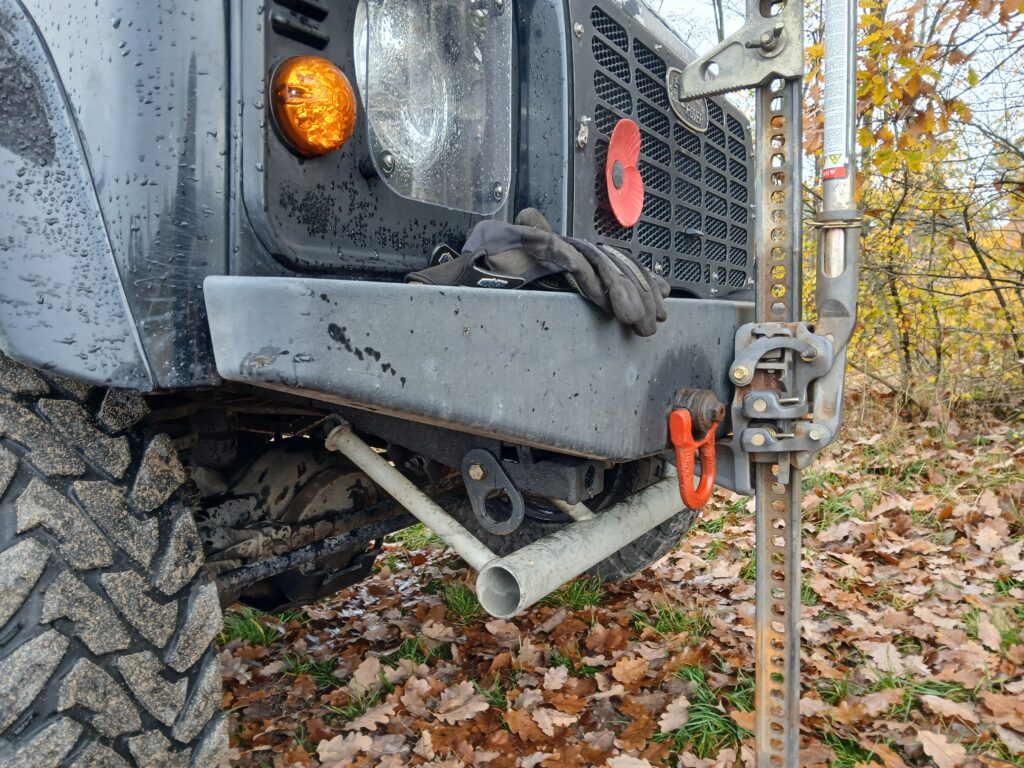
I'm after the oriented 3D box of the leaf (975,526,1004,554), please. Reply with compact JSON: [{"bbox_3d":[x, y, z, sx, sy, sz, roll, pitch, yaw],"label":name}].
[{"bbox_3d":[1.506,0.490,2.425,0.095,0.020,0.100,2,44,32],"label":"leaf"}]

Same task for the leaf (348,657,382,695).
[{"bbox_3d":[-0.299,0.591,1.558,0.060,0.025,0.100,1,20,18],"label":"leaf"}]

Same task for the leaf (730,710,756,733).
[{"bbox_3d":[0.456,0.642,1.463,0.085,0.028,0.065,-1,5,0],"label":"leaf"}]

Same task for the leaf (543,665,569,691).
[{"bbox_3d":[0.093,0.630,1.649,0.052,0.030,0.065,1,5,14],"label":"leaf"}]

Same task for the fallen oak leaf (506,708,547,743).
[{"bbox_3d":[0.031,0.647,1.457,0.070,0.028,0.098,-5,6,-41],"label":"fallen oak leaf"}]

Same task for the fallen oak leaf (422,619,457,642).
[{"bbox_3d":[-0.180,0.612,1.905,0.085,0.030,0.065,-1,5,0],"label":"fallen oak leaf"}]

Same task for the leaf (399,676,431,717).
[{"bbox_3d":[-0.182,0.597,1.469,0.060,0.030,0.110,-2,17,-15],"label":"leaf"}]

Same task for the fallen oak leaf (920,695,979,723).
[{"bbox_3d":[0.804,0.597,1.414,0.050,0.025,0.105,-3,5,-29],"label":"fallen oak leaf"}]

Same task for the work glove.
[{"bbox_3d":[0.032,-0.098,0.665,0.120,0.105,0.270,4,6,40],"label":"work glove"}]

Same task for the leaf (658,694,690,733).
[{"bbox_3d":[0.295,0.598,1.396,0.050,0.025,0.095,2,21,30],"label":"leaf"}]

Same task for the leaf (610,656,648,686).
[{"bbox_3d":[0.256,0.627,1.673,0.092,0.032,0.068,-4,6,-37],"label":"leaf"}]

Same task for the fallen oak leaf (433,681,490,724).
[{"bbox_3d":[-0.095,0.598,1.448,0.105,0.040,0.085,-2,5,-17],"label":"fallen oak leaf"}]

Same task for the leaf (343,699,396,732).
[{"bbox_3d":[-0.261,0.608,1.410,0.060,0.025,0.110,3,6,39],"label":"leaf"}]

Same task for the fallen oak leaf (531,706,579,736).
[{"bbox_3d":[0.081,0.645,1.468,0.092,0.030,0.070,-1,5,0],"label":"fallen oak leaf"}]

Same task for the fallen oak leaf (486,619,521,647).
[{"bbox_3d":[-0.023,0.612,1.889,0.092,0.033,0.065,3,6,37],"label":"fallen oak leaf"}]

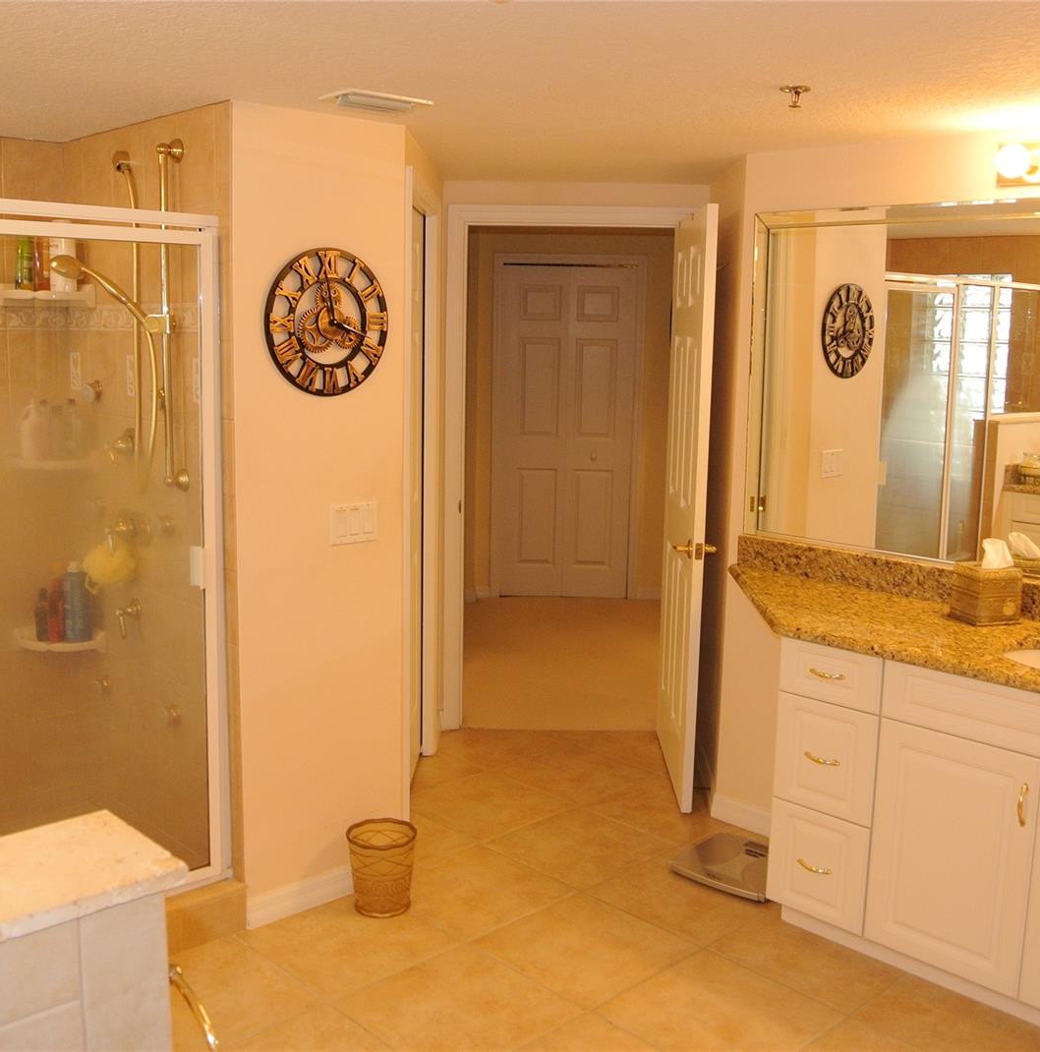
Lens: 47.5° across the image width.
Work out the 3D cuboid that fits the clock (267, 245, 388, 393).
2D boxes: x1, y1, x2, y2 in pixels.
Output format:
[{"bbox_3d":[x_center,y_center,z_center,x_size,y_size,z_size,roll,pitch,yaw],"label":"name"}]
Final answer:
[{"bbox_3d":[-0.519,-0.548,3.176,0.395,0.395,0.035,-7,12,-42],"label":"clock"}]

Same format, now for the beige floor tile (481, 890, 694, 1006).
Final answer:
[{"bbox_3d":[0.181,1.147,3.219,0.453,0.012,0.453,-8,12,-43],"label":"beige floor tile"}]

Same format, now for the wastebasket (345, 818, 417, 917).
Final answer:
[{"bbox_3d":[-0.396,0.990,3.403,0.204,0.219,0.204,1,9,0],"label":"wastebasket"}]

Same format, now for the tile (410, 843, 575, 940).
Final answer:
[{"bbox_3d":[-0.132,1.088,3.530,0.446,0.010,0.446,-8,13,-44],"label":"tile"}]

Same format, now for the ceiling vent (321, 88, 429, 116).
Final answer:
[{"bbox_3d":[-0.352,-1.028,2.898,0.250,0.026,0.158,-8,13,-44],"label":"ceiling vent"}]

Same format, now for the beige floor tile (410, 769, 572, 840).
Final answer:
[{"bbox_3d":[-0.122,0.989,4.180,0.453,0.012,0.453,-8,12,-43],"label":"beige floor tile"}]

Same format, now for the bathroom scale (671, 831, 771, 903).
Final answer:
[{"bbox_3d":[0.690,1.062,3.685,0.315,0.030,0.315,8,12,38],"label":"bathroom scale"}]

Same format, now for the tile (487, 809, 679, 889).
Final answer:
[{"bbox_3d":[0.189,1.041,3.839,0.446,0.010,0.446,-8,13,-44],"label":"tile"}]

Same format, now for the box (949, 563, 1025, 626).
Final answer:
[{"bbox_3d":[1.293,0.186,3.270,0.135,0.150,0.122,-2,10,-14],"label":"box"}]

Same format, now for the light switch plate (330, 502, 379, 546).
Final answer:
[{"bbox_3d":[-0.466,-0.007,3.339,0.157,0.114,0.008,-7,12,-42],"label":"light switch plate"}]

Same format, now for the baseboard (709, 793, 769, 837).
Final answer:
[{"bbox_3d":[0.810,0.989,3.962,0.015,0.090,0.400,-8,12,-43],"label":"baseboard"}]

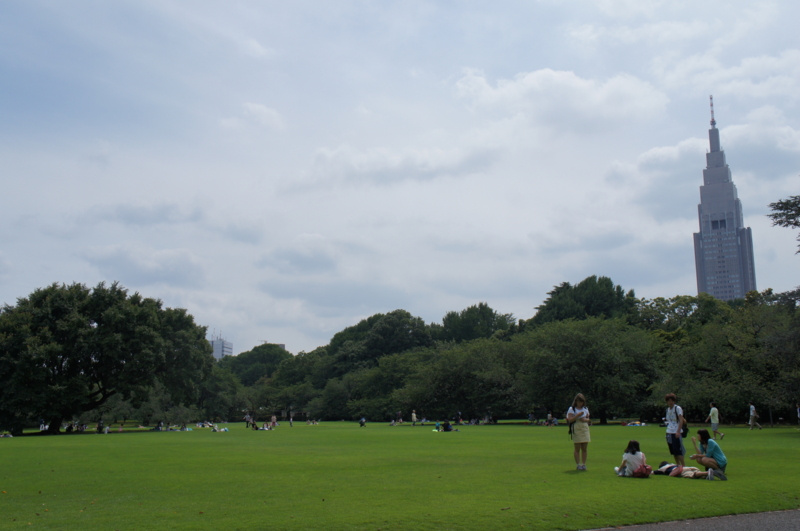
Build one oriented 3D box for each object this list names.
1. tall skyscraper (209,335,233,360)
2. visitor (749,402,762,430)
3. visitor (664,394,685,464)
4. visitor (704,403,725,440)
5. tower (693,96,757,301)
[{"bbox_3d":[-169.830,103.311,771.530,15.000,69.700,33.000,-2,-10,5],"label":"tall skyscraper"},{"bbox_3d":[21.705,9.184,50.138,0.740,1.700,0.480,-5,-11,24],"label":"visitor"},{"bbox_3d":[6.064,3.684,18.076,0.400,1.720,0.500,5,-11,-29],"label":"visitor"},{"bbox_3d":[14.582,7.215,38.081,0.820,1.700,0.500,-5,-11,24],"label":"visitor"},{"bbox_3d":[279.911,-16.177,710.527,43.000,271.000,43.000,-6,-11,28],"label":"tower"}]

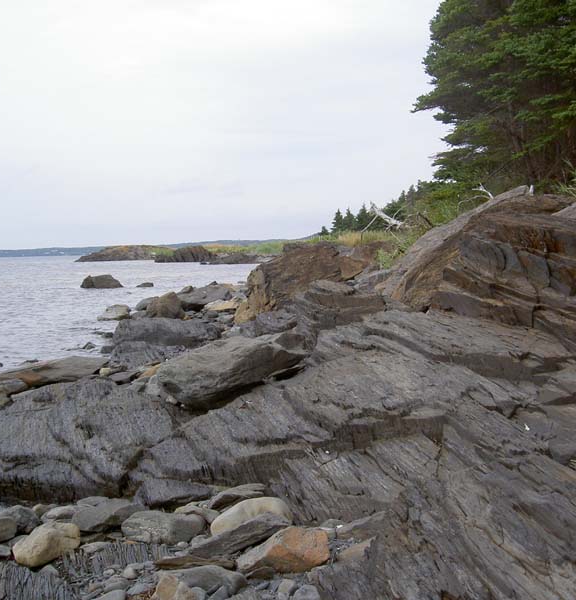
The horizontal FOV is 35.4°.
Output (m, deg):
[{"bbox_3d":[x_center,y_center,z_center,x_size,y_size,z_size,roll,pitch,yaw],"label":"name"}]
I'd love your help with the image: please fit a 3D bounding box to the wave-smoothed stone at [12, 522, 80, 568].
[{"bbox_3d":[-1.204,1.214,4.500,0.324,0.190,0.211,-3,4,-35],"label":"wave-smoothed stone"}]

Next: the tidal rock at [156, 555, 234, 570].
[{"bbox_3d":[-0.467,1.326,4.554,0.380,0.060,0.200,-1,3,0],"label":"tidal rock"}]

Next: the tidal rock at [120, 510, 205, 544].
[{"bbox_3d":[-0.711,1.290,5.109,0.460,0.165,0.320,-1,3,0],"label":"tidal rock"}]

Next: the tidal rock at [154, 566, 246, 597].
[{"bbox_3d":[-0.425,1.366,4.375,0.440,0.130,0.270,-1,3,0],"label":"tidal rock"}]

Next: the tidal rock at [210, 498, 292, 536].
[{"bbox_3d":[-0.191,1.152,4.750,0.436,0.183,0.240,-3,3,-25],"label":"tidal rock"}]

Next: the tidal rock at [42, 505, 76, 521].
[{"bbox_3d":[-1.388,1.291,5.475,0.230,0.090,0.180,-1,3,0],"label":"tidal rock"}]

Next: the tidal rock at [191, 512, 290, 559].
[{"bbox_3d":[-0.231,1.172,4.500,0.543,0.160,0.217,-3,4,-35],"label":"tidal rock"}]

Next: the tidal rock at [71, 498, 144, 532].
[{"bbox_3d":[-1.071,1.278,5.345,0.430,0.160,0.320,-1,3,0],"label":"tidal rock"}]

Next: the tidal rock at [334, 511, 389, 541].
[{"bbox_3d":[0.383,1.192,4.764,0.280,0.120,0.250,-1,3,0],"label":"tidal rock"}]

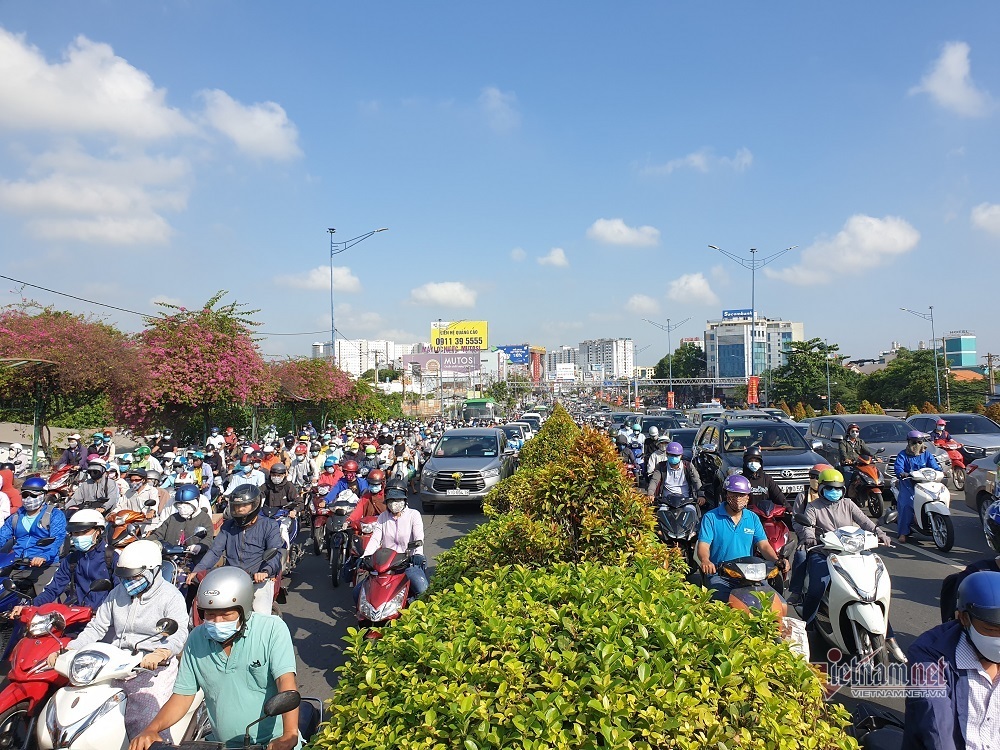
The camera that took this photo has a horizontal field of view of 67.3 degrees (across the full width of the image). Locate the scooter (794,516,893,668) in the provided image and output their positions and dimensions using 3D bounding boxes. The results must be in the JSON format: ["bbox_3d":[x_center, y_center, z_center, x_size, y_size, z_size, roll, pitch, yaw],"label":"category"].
[{"bbox_3d":[3.061,1.795,6.698,0.730,1.180,1.860,-1,-2,-1],"label":"scooter"}]

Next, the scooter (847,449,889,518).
[{"bbox_3d":[7.091,2.093,14.718,0.710,1.170,1.870,-1,-2,5],"label":"scooter"}]

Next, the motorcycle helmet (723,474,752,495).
[{"bbox_3d":[2.103,0.969,6.650,0.250,0.185,0.280,-1,-2,4],"label":"motorcycle helmet"}]

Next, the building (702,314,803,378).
[{"bbox_3d":[81.960,-4.314,240.000,26.000,30.000,26.000,-2,-2,27],"label":"building"}]

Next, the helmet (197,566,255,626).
[{"bbox_3d":[-1.313,1.054,3.600,0.250,0.260,0.290,-1,-2,3],"label":"helmet"}]

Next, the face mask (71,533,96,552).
[{"bbox_3d":[-2.994,1.204,5.400,0.145,0.115,0.085,-1,7,11],"label":"face mask"}]

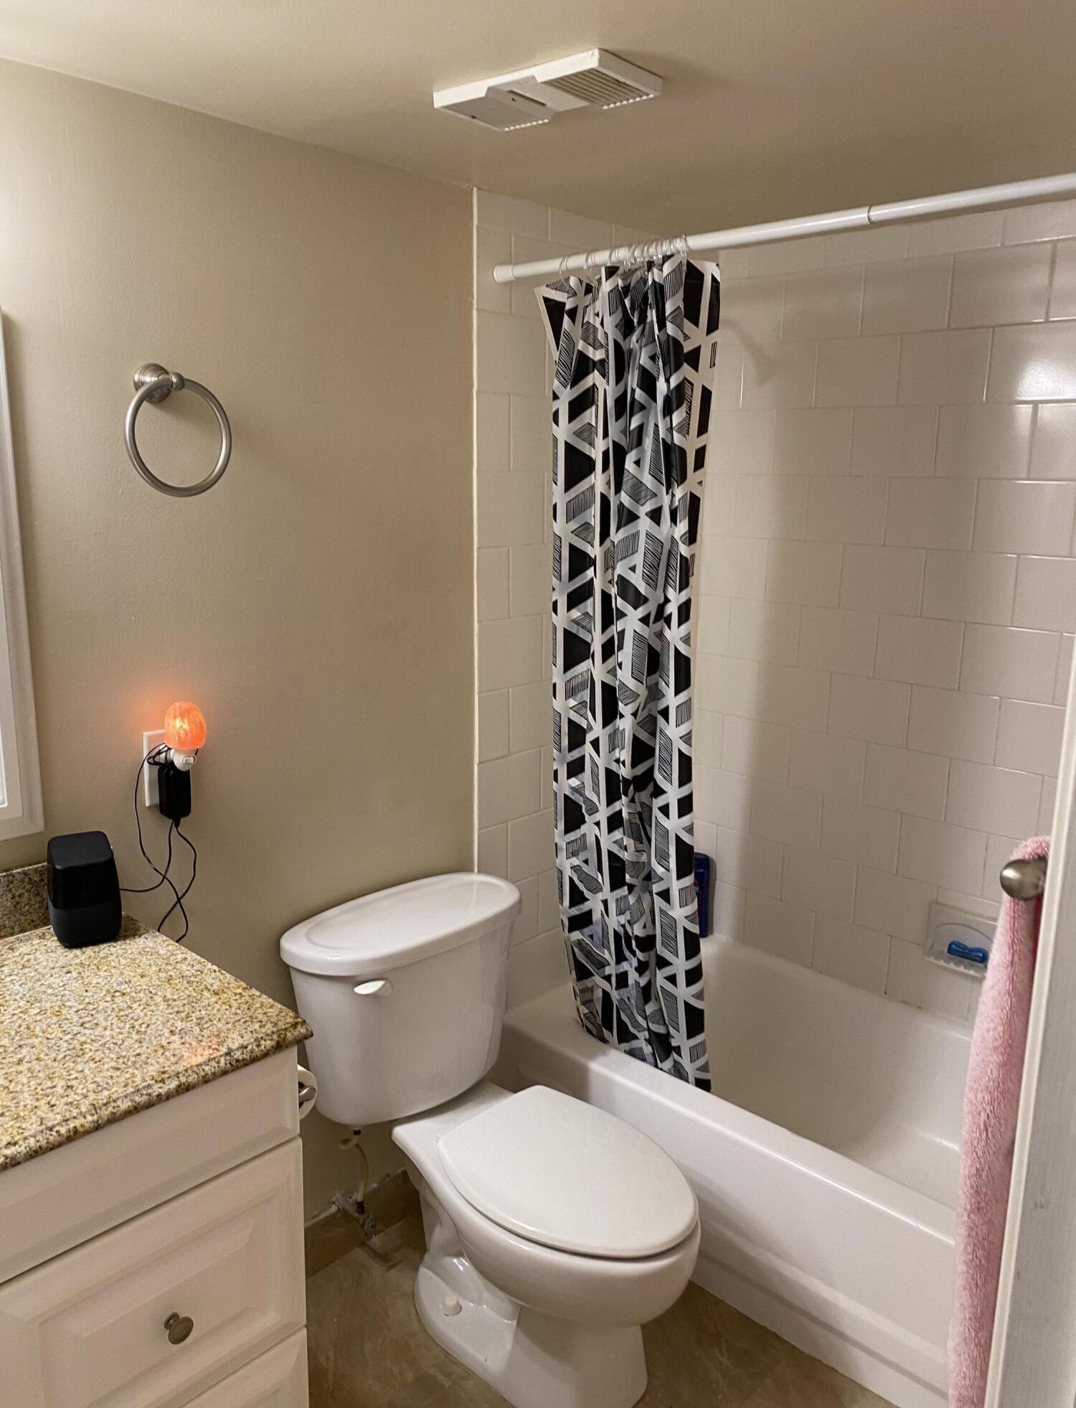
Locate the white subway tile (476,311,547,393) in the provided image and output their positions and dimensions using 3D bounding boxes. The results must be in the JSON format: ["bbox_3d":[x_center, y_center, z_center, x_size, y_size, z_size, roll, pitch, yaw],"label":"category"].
[{"bbox_3d":[-0.054,-0.713,2.202,0.010,0.152,0.200,12,17,41],"label":"white subway tile"}]

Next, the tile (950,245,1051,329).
[{"bbox_3d":[0.944,-0.853,2.205,0.201,0.152,0.008,13,17,43],"label":"tile"}]

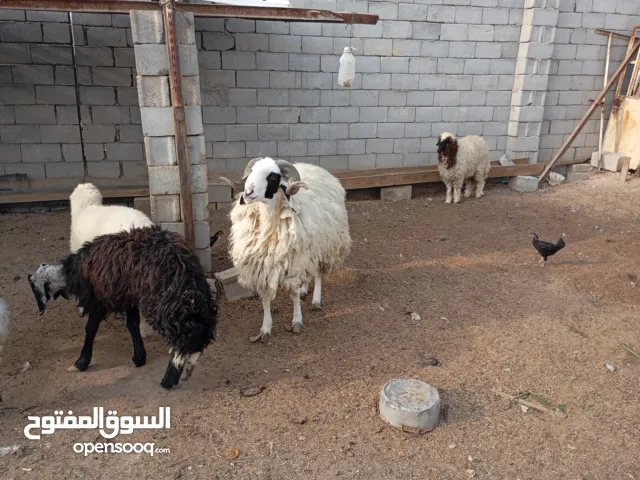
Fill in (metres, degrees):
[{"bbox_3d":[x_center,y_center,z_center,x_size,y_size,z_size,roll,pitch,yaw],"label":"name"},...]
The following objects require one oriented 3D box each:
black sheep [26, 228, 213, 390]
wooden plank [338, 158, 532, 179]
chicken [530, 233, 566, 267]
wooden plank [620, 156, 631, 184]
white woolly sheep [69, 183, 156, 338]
[{"bbox_3d":[-0.935,0.290,2.426,1.050,0.760,0.380,7,19,19],"label":"black sheep"},{"bbox_3d":[1.518,-0.955,7.034,3.072,0.120,0.050,-6,19,-15],"label":"wooden plank"},{"bbox_3d":[1.819,0.080,4.153,0.310,0.290,0.150,4,18,9],"label":"chicken"},{"bbox_3d":[4.003,-0.911,6.784,0.100,0.340,0.050,-2,18,-9],"label":"wooden plank"},{"bbox_3d":[-1.202,0.096,3.006,0.340,0.800,0.780,-13,23,-36],"label":"white woolly sheep"}]

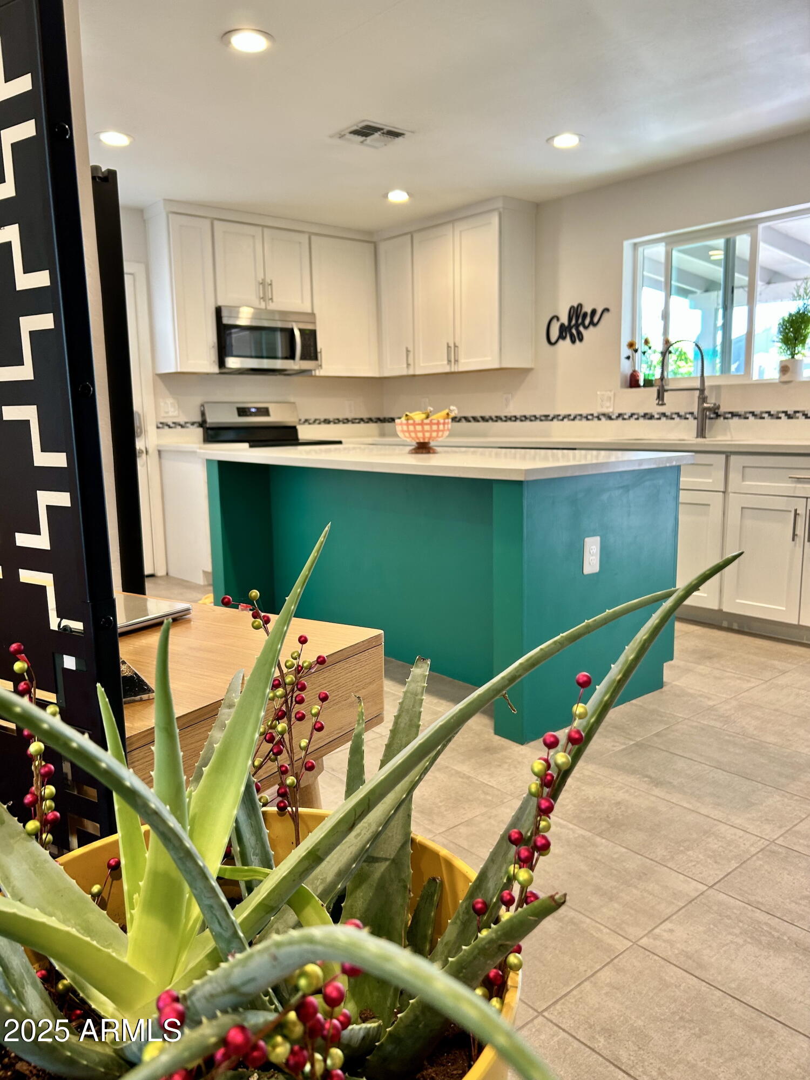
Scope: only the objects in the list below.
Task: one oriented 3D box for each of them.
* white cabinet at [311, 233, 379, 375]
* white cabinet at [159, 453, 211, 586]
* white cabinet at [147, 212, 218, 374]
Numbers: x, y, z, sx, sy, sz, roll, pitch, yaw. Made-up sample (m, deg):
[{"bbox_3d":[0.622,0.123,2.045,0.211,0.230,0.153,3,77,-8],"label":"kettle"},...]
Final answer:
[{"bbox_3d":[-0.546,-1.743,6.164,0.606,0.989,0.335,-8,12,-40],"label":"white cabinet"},{"bbox_3d":[-1.358,-0.176,5.501,0.305,0.876,0.625,-8,12,-40],"label":"white cabinet"},{"bbox_3d":[-1.471,-1.607,5.392,0.315,0.989,0.335,-8,12,-40],"label":"white cabinet"}]

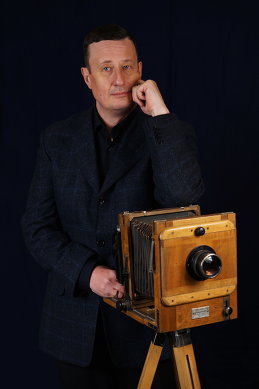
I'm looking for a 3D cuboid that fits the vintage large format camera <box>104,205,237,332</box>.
[{"bbox_3d":[0.111,0.175,1.831,0.244,0.264,0.333,-5,7,-30],"label":"vintage large format camera"}]

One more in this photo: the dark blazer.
[{"bbox_3d":[-0.050,0.120,2.120,0.530,0.745,0.370,0,6,8],"label":"dark blazer"}]

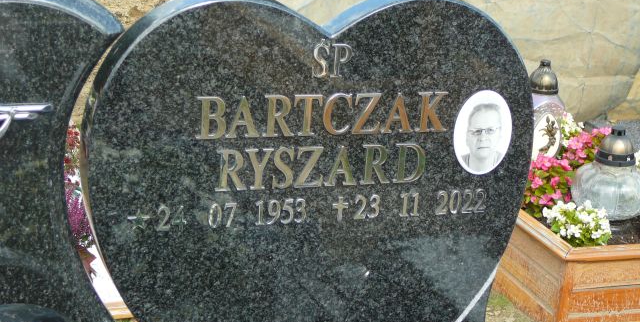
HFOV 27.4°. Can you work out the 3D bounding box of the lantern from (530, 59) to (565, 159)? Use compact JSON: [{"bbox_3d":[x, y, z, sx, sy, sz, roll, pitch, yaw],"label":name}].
[{"bbox_3d":[0.659,-0.129,3.952,0.135,0.355,0.135,1,17,-11],"label":"lantern"}]

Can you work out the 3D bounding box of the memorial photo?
[{"bbox_3d":[0.275,-0.046,2.204,0.109,0.148,0.012,-2,18,-20],"label":"memorial photo"}]

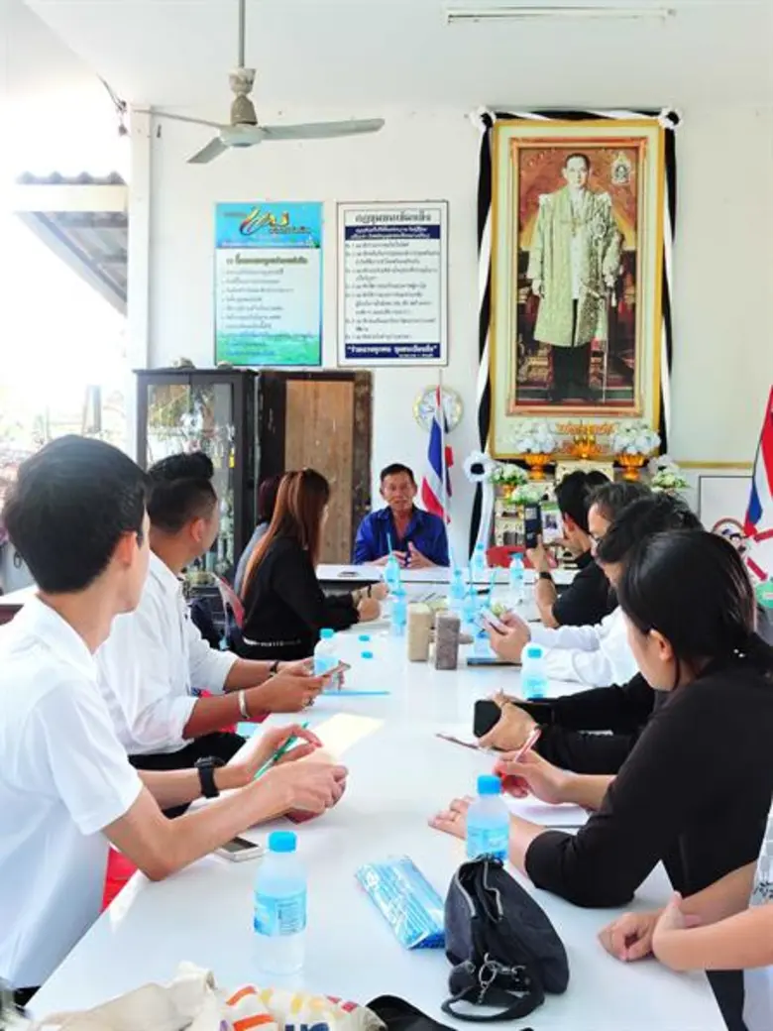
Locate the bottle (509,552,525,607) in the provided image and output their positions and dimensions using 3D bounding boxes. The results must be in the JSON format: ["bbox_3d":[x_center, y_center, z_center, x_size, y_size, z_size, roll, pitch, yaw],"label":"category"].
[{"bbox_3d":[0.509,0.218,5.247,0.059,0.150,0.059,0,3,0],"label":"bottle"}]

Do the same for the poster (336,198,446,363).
[{"bbox_3d":[0.034,-1.258,7.290,0.603,0.888,0.020,1,3,5],"label":"poster"}]

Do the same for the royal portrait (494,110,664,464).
[{"bbox_3d":[1.009,-1.198,7.122,0.901,1.774,0.060,1,3,5],"label":"royal portrait"}]

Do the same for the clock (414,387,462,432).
[{"bbox_3d":[0.299,-0.624,7.850,0.295,0.295,0.045,0,3,2],"label":"clock"}]

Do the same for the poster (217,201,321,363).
[{"bbox_3d":[-0.646,-1.267,7.347,0.590,0.885,0.020,1,3,5],"label":"poster"}]

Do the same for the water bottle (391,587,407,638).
[{"bbox_3d":[0.038,0.293,4.067,0.059,0.143,0.059,0,3,0],"label":"water bottle"}]

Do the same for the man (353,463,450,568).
[{"bbox_3d":[0.077,0.354,6.744,0.520,1.250,0.700,0,3,0],"label":"man"}]

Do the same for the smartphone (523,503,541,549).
[{"bbox_3d":[0.475,0.034,4.350,0.074,0.150,0.010,-1,3,-27],"label":"smartphone"}]

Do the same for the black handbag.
[{"bbox_3d":[0.129,0.432,1.437,0.122,0.114,0.205,0,3,1],"label":"black handbag"}]

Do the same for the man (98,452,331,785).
[{"bbox_3d":[-0.409,0.520,3.038,0.610,1.320,0.480,0,3,0],"label":"man"}]

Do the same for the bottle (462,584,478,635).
[{"bbox_3d":[0.257,0.291,4.097,0.059,0.143,0.059,0,3,0],"label":"bottle"}]

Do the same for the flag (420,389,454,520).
[{"bbox_3d":[0.286,-0.341,7.500,0.190,0.770,0.140,0,3,3],"label":"flag"}]

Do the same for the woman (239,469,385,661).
[{"bbox_3d":[-0.258,0.471,4.536,0.530,1.247,0.450,0,3,-7],"label":"woman"}]

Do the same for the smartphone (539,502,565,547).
[{"bbox_3d":[0.530,0.029,4.280,0.075,0.146,0.012,-6,3,-15],"label":"smartphone"}]

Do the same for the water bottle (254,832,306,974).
[{"bbox_3d":[-0.123,0.445,1.548,0.059,0.157,0.059,0,3,0],"label":"water bottle"}]

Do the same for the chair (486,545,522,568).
[{"bbox_3d":[0.644,0.575,6.445,0.450,0.829,0.480,1,3,5],"label":"chair"}]

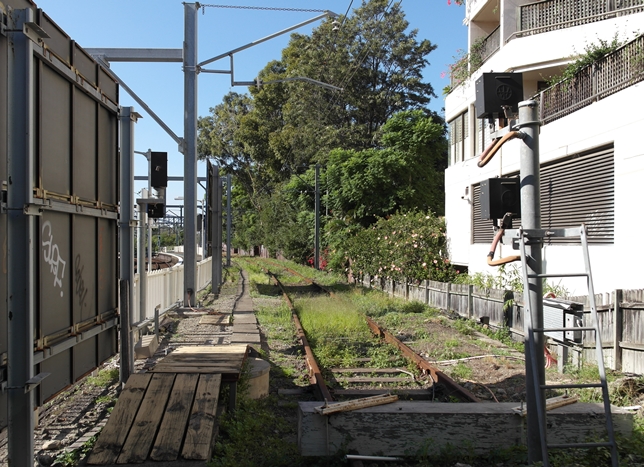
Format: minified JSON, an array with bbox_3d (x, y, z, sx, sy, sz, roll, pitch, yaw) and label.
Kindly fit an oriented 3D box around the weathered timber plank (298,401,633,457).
[{"bbox_3d":[1.128,1.540,4.610,2.560,0.325,0.280,1,0,-2],"label":"weathered timber plank"}]

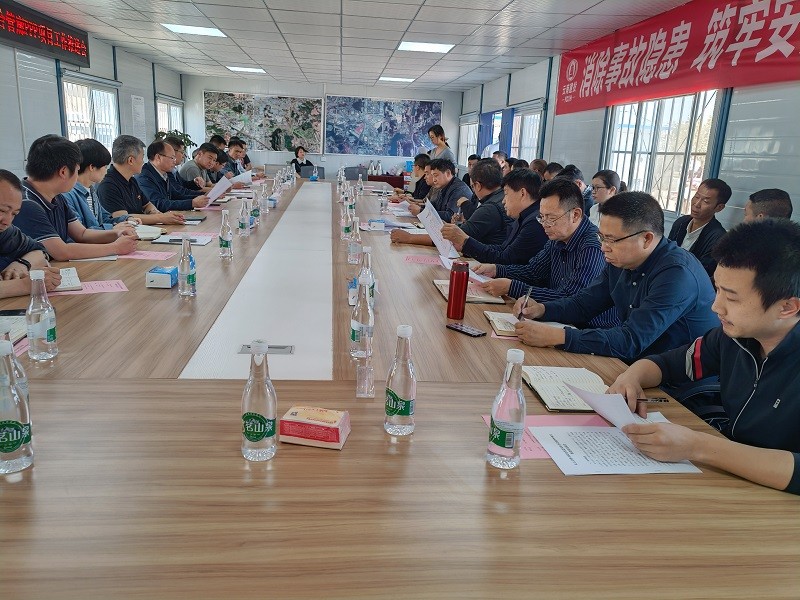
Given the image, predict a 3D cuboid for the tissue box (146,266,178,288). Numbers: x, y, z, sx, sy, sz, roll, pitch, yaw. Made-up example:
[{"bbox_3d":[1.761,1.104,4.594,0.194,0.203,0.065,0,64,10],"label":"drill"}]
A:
[{"bbox_3d":[-0.965,-0.093,2.544,0.092,0.062,0.135,1,14,-7],"label":"tissue box"}]

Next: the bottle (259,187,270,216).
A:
[{"bbox_3d":[-1.091,-0.809,5.021,0.069,0.232,0.069,1,14,-7],"label":"bottle"}]

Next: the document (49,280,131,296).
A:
[{"bbox_3d":[-1.226,-0.048,2.421,0.297,0.004,0.210,-5,16,-29],"label":"document"}]

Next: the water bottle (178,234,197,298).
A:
[{"bbox_3d":[-0.821,-0.133,2.395,0.068,0.233,0.068,1,14,-6],"label":"water bottle"}]

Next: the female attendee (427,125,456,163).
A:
[{"bbox_3d":[0.448,-1.228,7.252,0.360,1.580,0.460,-10,19,-41],"label":"female attendee"}]

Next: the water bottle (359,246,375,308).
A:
[{"bbox_3d":[-0.126,-0.088,2.378,0.069,0.232,0.069,1,14,-7],"label":"water bottle"}]

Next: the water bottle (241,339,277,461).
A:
[{"bbox_3d":[-0.277,0.195,1.226,0.068,0.233,0.068,1,14,-6],"label":"water bottle"}]

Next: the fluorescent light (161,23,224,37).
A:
[{"bbox_3d":[-2.137,-2.814,6.528,0.580,0.030,0.570,1,14,-6],"label":"fluorescent light"}]

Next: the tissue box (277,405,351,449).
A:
[{"bbox_3d":[-0.179,0.270,1.332,0.128,0.047,0.086,5,14,8],"label":"tissue box"}]

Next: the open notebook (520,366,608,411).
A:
[{"bbox_3d":[0.457,0.231,1.673,0.210,0.022,0.290,2,14,-5],"label":"open notebook"}]

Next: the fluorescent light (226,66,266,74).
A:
[{"bbox_3d":[-2.522,-3.796,10.278,0.590,0.040,0.600,2,14,-6],"label":"fluorescent light"}]

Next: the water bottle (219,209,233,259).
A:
[{"bbox_3d":[-0.885,-0.336,3.175,0.068,0.233,0.068,1,14,-6],"label":"water bottle"}]

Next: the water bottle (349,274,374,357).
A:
[{"bbox_3d":[-0.110,0.049,1.803,0.066,0.236,0.066,1,14,-7],"label":"water bottle"}]

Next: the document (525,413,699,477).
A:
[{"bbox_3d":[0.456,0.319,1.351,0.297,0.006,0.210,1,14,-8],"label":"document"}]

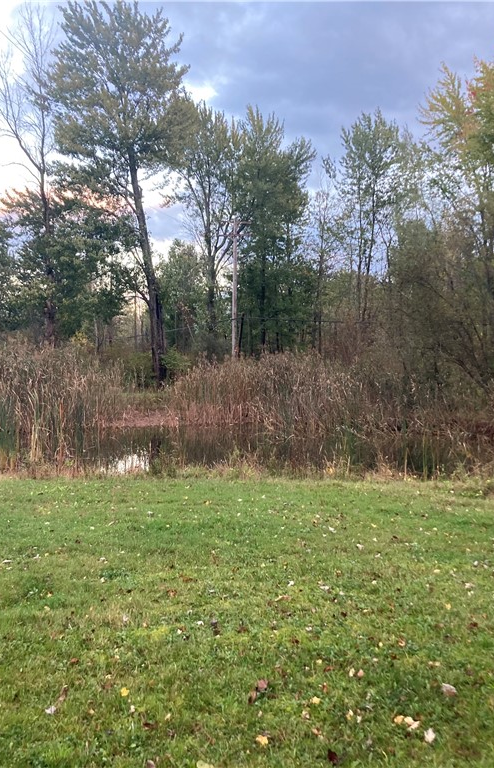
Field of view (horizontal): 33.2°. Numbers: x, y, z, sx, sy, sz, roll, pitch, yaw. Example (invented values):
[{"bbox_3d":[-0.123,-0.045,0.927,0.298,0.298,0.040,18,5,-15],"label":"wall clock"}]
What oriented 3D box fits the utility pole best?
[{"bbox_3d":[-0.784,-5.158,54.125,0.360,11.200,0.360,0,1,0],"label":"utility pole"}]

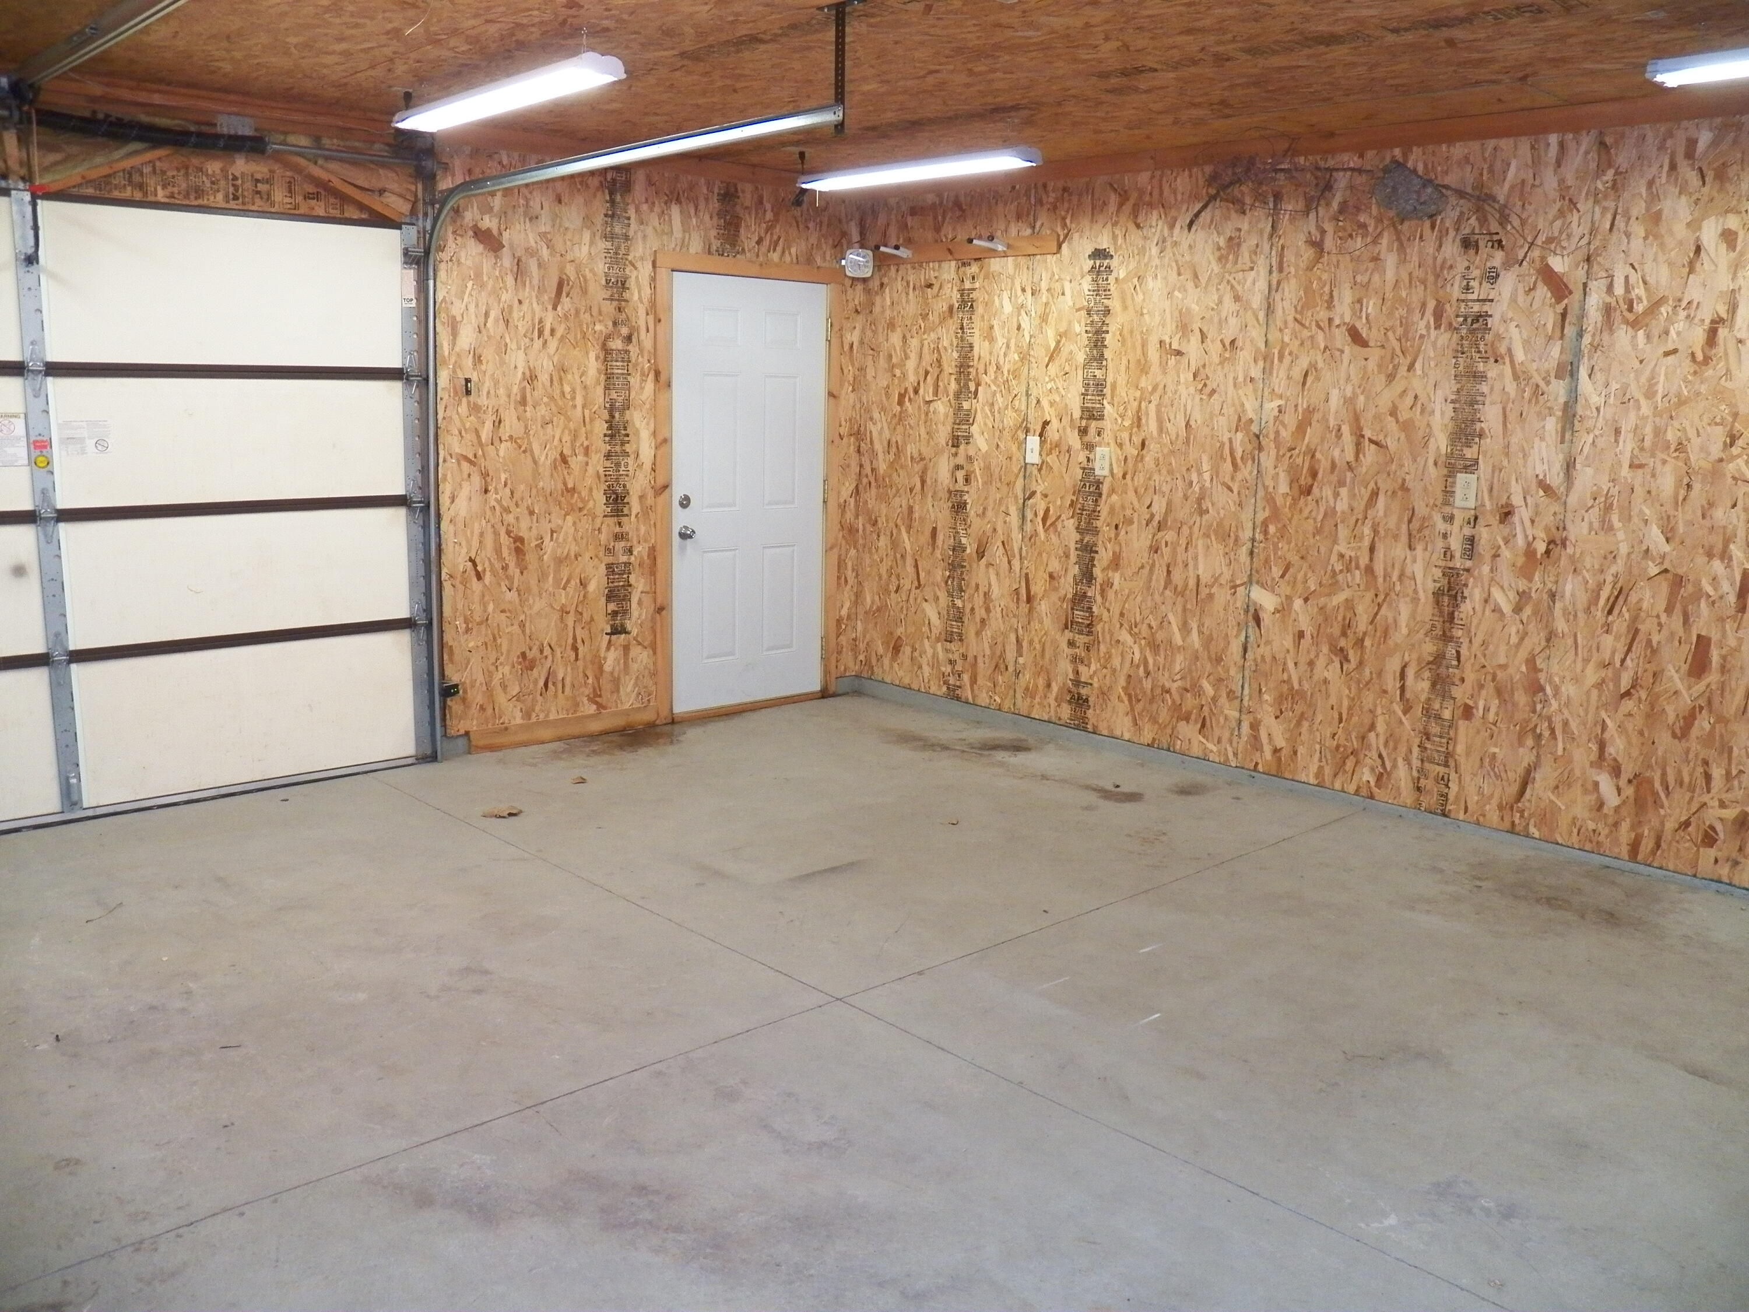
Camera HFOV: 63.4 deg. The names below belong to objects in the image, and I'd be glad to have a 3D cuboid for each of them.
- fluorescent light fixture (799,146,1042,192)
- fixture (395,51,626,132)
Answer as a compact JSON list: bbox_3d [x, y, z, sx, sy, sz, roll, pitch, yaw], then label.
[{"bbox_3d":[0.153,-1.994,5.781,0.188,0.066,1.211,-9,14,-44],"label":"fluorescent light fixture"},{"bbox_3d":[-1.153,-1.720,4.312,0.172,0.066,1.240,-7,14,-40],"label":"fixture"}]

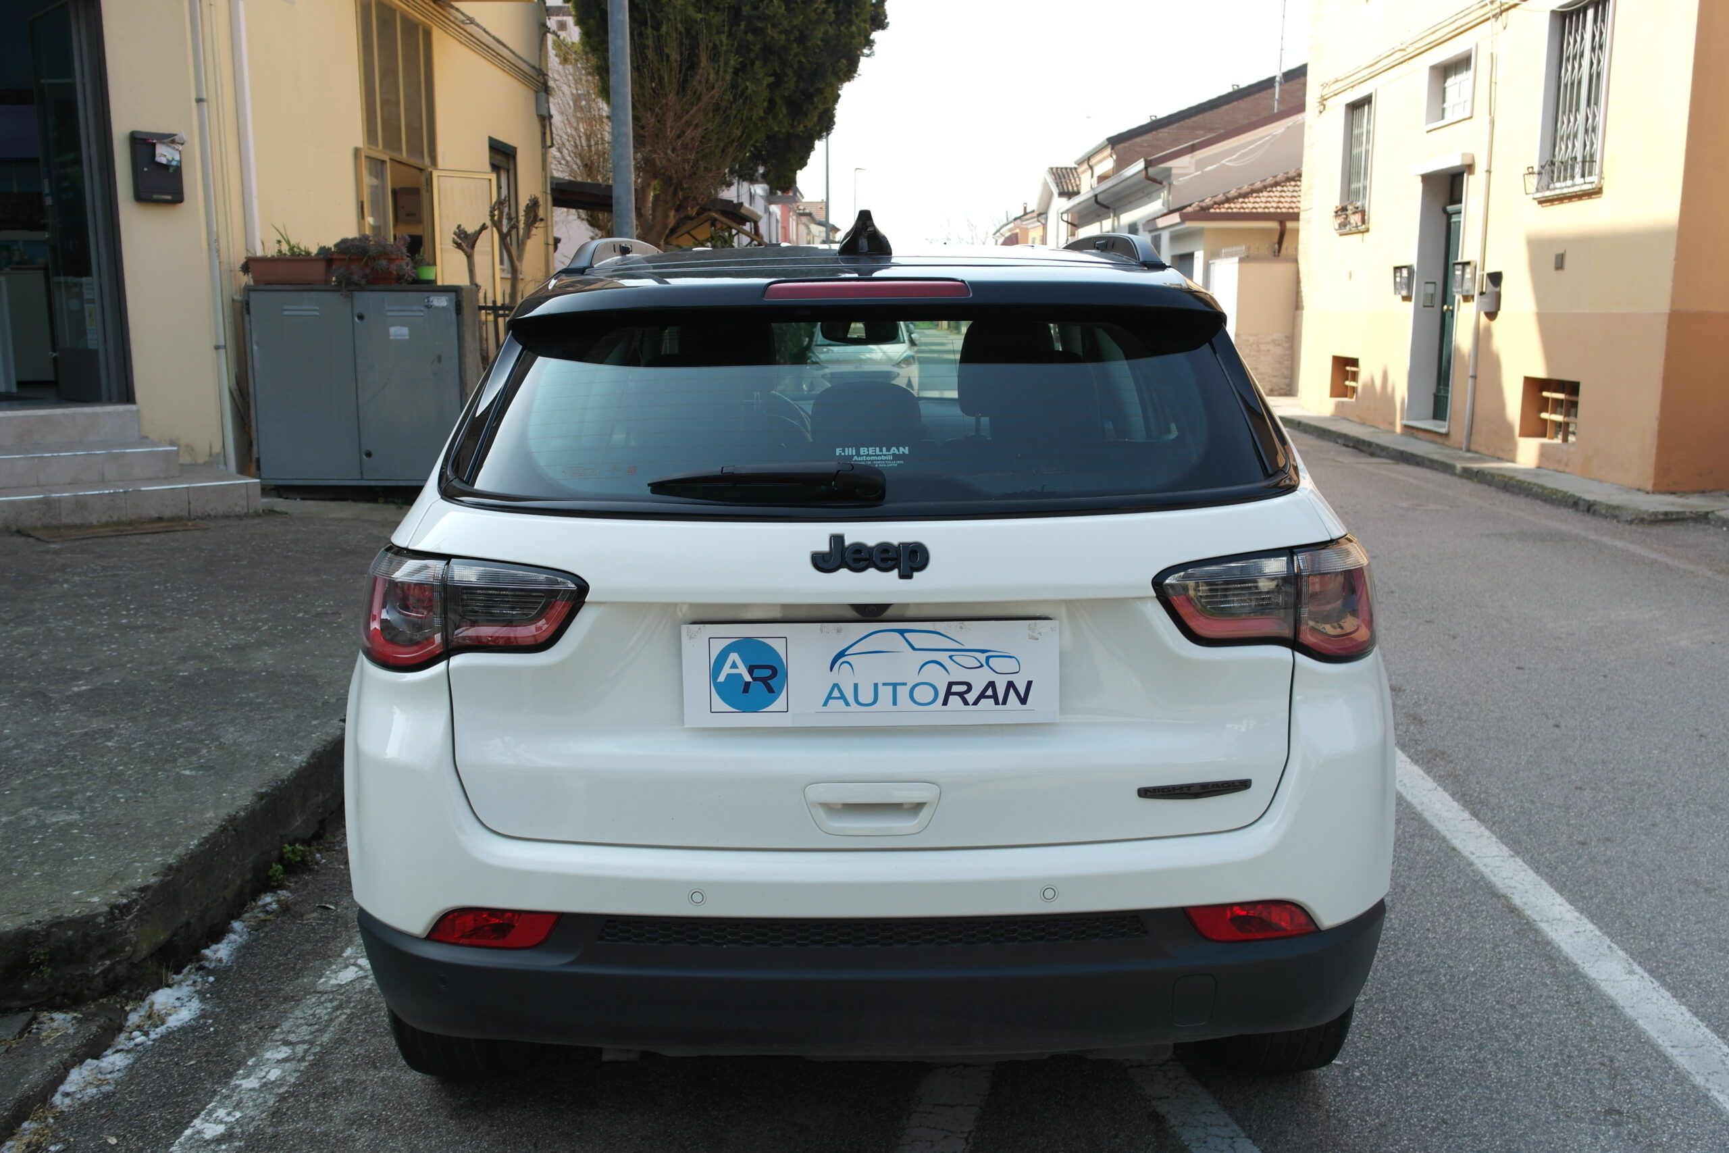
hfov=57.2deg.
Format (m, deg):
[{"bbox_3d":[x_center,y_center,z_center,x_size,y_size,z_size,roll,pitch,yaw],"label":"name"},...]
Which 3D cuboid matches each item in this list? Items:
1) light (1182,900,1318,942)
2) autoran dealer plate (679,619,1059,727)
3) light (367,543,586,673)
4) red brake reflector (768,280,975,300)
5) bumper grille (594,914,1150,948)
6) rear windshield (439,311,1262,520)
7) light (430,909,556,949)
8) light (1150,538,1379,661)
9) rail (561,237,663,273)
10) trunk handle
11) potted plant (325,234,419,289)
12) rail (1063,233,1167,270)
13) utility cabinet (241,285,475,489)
[{"bbox_3d":[0.549,0.487,2.242,0.208,0.055,0.050,-3,11,-14],"label":"light"},{"bbox_3d":[0.006,0.135,2.192,0.522,0.147,0.015,-1,11,0],"label":"autoran dealer plate"},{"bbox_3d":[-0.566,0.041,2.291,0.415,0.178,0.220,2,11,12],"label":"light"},{"bbox_3d":[0.003,-0.416,2.298,0.302,0.030,0.040,0,10,0],"label":"red brake reflector"},{"bbox_3d":[0.010,0.496,2.213,0.770,0.048,0.040,-1,11,0],"label":"bumper grille"},{"bbox_3d":[0.006,-0.259,2.296,1.170,0.360,0.090,-1,-21,0],"label":"rear windshield"},{"bbox_3d":[-0.531,0.500,2.273,0.195,0.062,0.065,1,10,8],"label":"light"},{"bbox_3d":[0.578,0.030,2.288,0.360,0.170,0.225,-1,11,-8],"label":"light"},{"bbox_3d":[-0.495,-0.696,3.502,0.080,0.090,1.580,0,10,0],"label":"rail"},{"bbox_3d":[0.011,0.327,2.220,0.188,0.077,0.045,0,10,0],"label":"trunk handle"},{"bbox_3d":[-2.800,-1.778,9.000,0.520,0.310,0.280,0,10,0],"label":"potted plant"},{"bbox_3d":[0.515,-0.708,3.510,0.075,0.100,1.550,-1,11,0],"label":"rail"},{"bbox_3d":[-2.889,-1.119,9.170,1.220,1.130,0.450,0,11,0],"label":"utility cabinet"}]

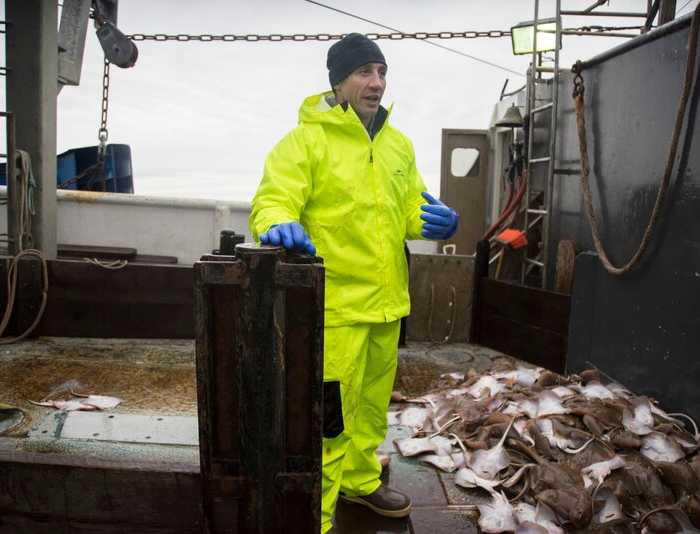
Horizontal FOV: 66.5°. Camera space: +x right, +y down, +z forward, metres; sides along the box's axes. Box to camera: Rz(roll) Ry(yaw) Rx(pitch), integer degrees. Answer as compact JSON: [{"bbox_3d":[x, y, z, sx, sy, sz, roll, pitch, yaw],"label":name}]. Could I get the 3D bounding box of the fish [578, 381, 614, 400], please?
[{"bbox_3d":[1.409,0.703,3.050,0.200,0.060,0.230,3,17,6],"label":"fish"}]

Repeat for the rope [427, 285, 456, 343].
[{"bbox_3d":[0.780,0.392,4.500,0.235,0.530,0.050,1,8,0],"label":"rope"}]

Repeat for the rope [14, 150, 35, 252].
[{"bbox_3d":[-2.745,-0.552,4.500,0.150,0.850,0.090,1,8,0],"label":"rope"}]

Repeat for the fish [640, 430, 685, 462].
[{"bbox_3d":[1.406,0.803,2.400,0.190,0.065,0.210,3,19,6],"label":"fish"}]

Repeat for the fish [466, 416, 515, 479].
[{"bbox_3d":[0.644,0.822,2.430,0.190,0.070,0.360,6,29,30],"label":"fish"}]

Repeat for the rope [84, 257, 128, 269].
[{"bbox_3d":[-2.054,-0.038,4.500,0.370,0.100,0.110,1,8,0],"label":"rope"}]

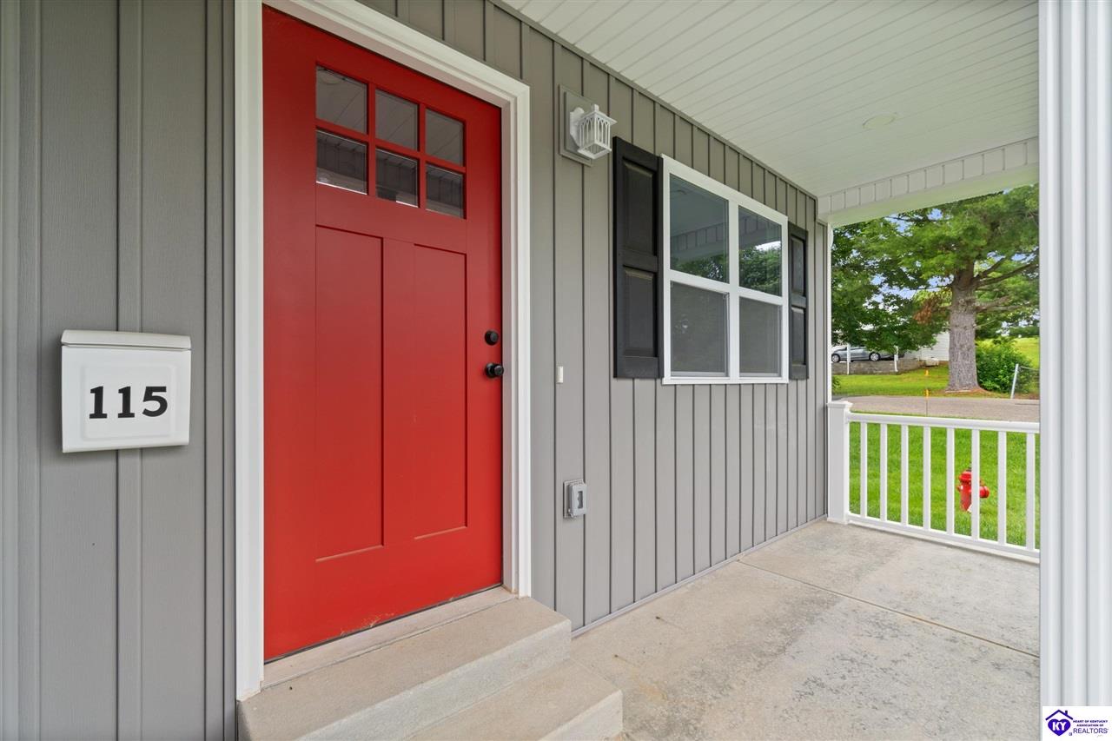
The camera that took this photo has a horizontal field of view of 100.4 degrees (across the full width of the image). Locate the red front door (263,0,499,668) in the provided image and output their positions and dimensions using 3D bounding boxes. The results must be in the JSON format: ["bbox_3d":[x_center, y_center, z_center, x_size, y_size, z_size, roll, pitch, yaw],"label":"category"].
[{"bbox_3d":[-0.578,-0.114,1.700,0.897,2.020,0.050,0,0,-40],"label":"red front door"}]

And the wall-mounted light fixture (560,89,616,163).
[{"bbox_3d":[0.146,-1.092,2.022,0.205,0.305,0.200,0,0,-40],"label":"wall-mounted light fixture"}]

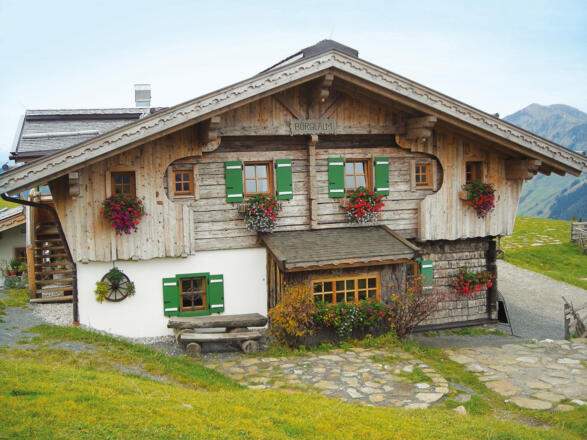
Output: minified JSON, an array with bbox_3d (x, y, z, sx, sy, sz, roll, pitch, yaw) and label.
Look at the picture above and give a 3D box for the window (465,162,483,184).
[{"bbox_3d":[4.551,-1.160,16.232,0.407,0.612,0.200,-3,5,-16],"label":"window"}]

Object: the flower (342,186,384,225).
[{"bbox_3d":[1.671,-0.339,15.323,0.950,0.848,0.360,-3,5,-18],"label":"flower"}]

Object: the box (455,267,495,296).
[{"bbox_3d":[4.644,1.571,16.463,1.050,0.736,0.360,-3,5,-18],"label":"box"}]

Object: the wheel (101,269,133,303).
[{"bbox_3d":[-3.854,1.442,13.997,0.660,0.670,0.100,-3,5,-16],"label":"wheel"}]

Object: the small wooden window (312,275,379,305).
[{"bbox_3d":[1.169,1.571,14.283,1.641,0.612,0.100,-3,5,-18],"label":"small wooden window"}]

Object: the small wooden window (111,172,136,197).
[{"bbox_3d":[-3.895,-0.813,14.810,0.550,0.620,0.120,-3,6,-18],"label":"small wooden window"}]

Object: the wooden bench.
[{"bbox_3d":[-1.807,2.722,15.320,2.270,0.740,0.920,-3,6,-18],"label":"wooden bench"}]

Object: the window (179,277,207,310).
[{"bbox_3d":[-2.427,1.812,15.649,0.620,0.840,0.120,-3,6,-18],"label":"window"}]

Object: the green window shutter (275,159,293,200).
[{"bbox_3d":[-0.209,-0.927,14.877,0.418,0.951,0.050,-3,5,-18],"label":"green window shutter"}]

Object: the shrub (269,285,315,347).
[{"bbox_3d":[0.005,2.174,14.615,1.020,1.330,0.970,-1,5,0],"label":"shrub"}]

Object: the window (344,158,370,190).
[{"bbox_3d":[1.559,-1.080,15.518,0.721,0.786,0.120,-3,5,-18],"label":"window"}]

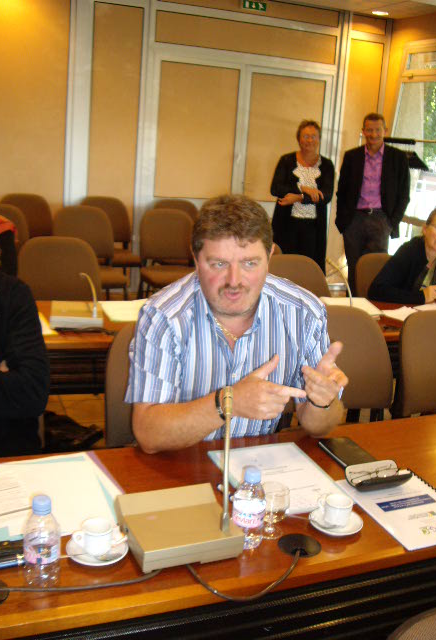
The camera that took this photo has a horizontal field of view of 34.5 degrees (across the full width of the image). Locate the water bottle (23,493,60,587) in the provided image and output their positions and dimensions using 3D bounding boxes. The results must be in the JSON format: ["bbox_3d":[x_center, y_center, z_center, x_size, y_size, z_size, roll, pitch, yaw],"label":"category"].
[{"bbox_3d":[-0.297,0.369,1.187,0.061,0.155,0.061,-1,15,-19],"label":"water bottle"}]

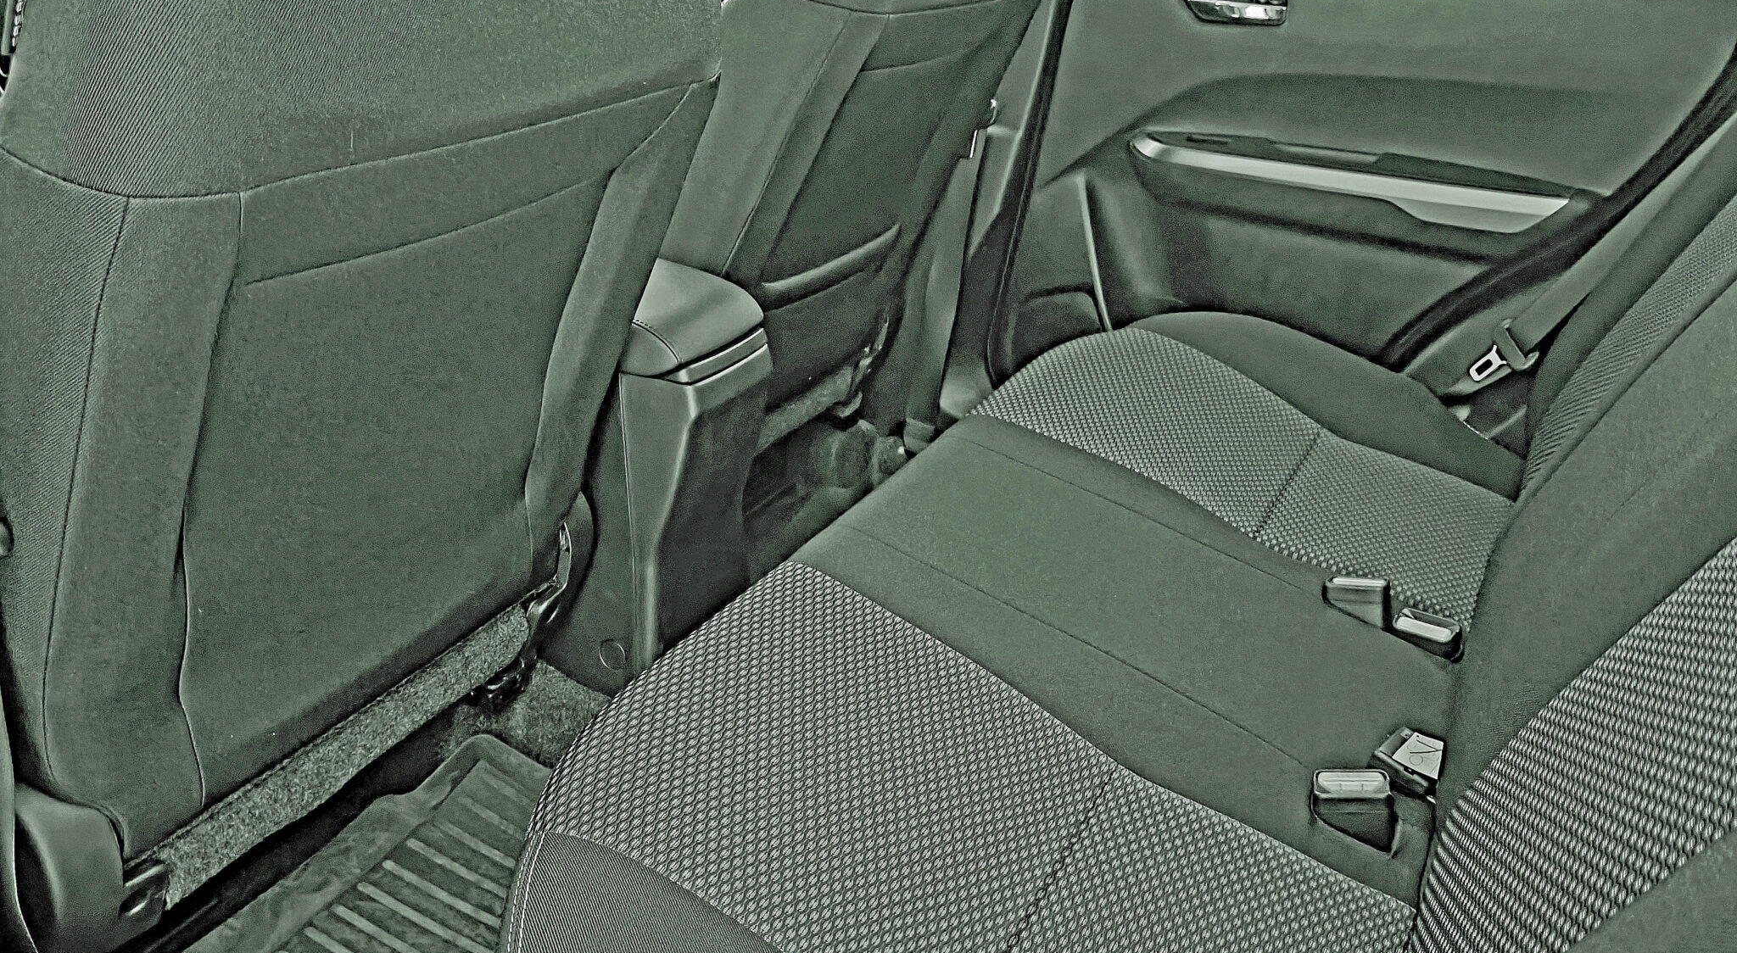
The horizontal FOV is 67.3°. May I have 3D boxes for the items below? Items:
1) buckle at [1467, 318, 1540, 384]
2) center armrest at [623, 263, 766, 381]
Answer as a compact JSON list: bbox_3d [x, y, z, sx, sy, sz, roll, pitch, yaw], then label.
[{"bbox_3d":[0.727,-0.143,1.500,0.019,0.073,0.058,30,35,-31],"label":"buckle"},{"bbox_3d":[-0.260,-0.178,1.320,0.287,0.071,0.163,15,29,25],"label":"center armrest"}]

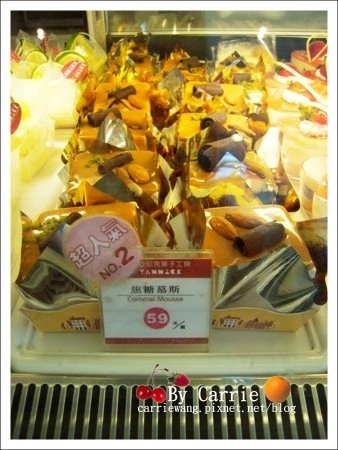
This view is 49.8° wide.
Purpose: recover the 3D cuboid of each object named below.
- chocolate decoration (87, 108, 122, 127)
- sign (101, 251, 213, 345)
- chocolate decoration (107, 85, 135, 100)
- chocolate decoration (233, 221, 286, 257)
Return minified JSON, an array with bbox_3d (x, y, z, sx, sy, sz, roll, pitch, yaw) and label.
[{"bbox_3d":[-0.071,-0.120,0.408,0.034,0.014,0.015,-20,44,-22],"label":"chocolate decoration"},{"bbox_3d":[-0.009,0.054,0.262,0.080,0.077,0.006,1,19,0],"label":"sign"},{"bbox_3d":[-0.060,-0.169,0.468,0.037,0.012,0.013,-27,47,-29],"label":"chocolate decoration"},{"bbox_3d":[0.064,0.009,0.254,0.036,0.014,0.015,-19,44,-21],"label":"chocolate decoration"}]

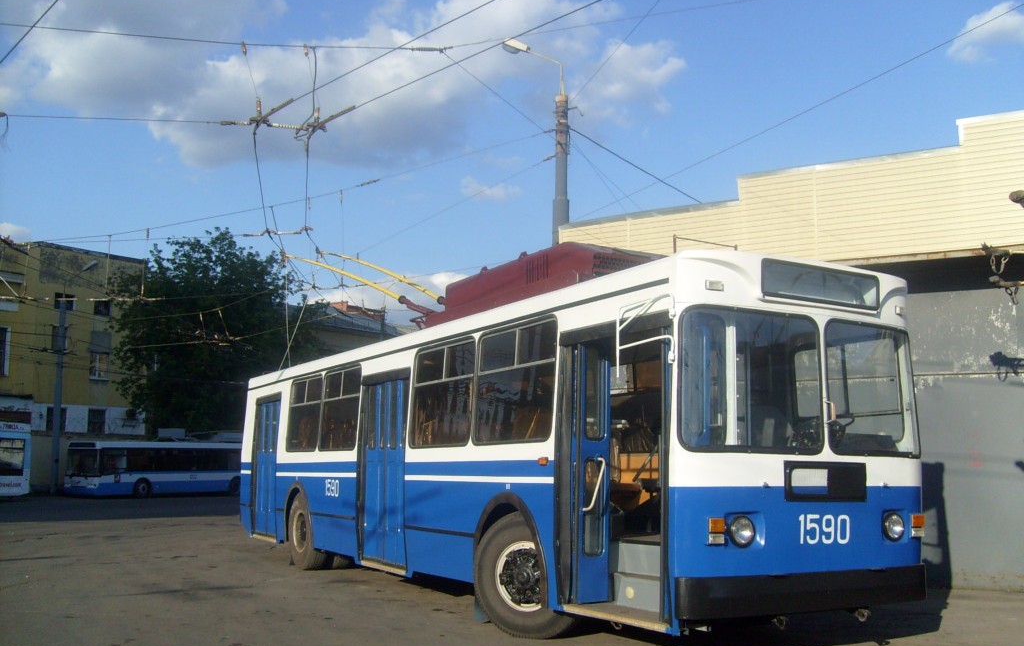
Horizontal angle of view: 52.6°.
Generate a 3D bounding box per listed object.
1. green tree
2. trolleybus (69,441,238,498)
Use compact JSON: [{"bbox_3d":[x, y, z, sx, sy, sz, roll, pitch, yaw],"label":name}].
[{"bbox_3d":[-17.832,2.157,63.302,12.600,16.100,12.000,0,-8,0],"label":"green tree"},{"bbox_3d":[-17.297,7.646,54.825,2.500,3.000,12.000,-5,-10,35],"label":"trolleybus"}]

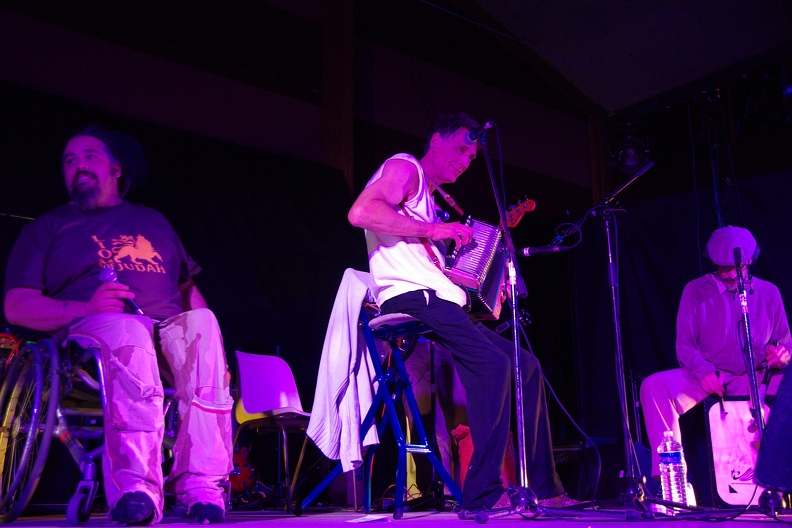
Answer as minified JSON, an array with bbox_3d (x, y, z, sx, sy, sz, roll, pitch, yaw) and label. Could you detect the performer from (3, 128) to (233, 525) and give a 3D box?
[{"bbox_3d":[-0.818,0.165,3.090,0.620,1.330,0.820,6,-14,-28],"label":"performer"}]

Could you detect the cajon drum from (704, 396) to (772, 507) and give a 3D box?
[{"bbox_3d":[1.519,0.822,4.208,0.300,0.480,0.300,0,-13,-4],"label":"cajon drum"}]

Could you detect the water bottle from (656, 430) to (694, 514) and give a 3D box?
[{"bbox_3d":[1.039,0.761,3.496,0.090,0.300,0.090,-1,-12,0],"label":"water bottle"}]

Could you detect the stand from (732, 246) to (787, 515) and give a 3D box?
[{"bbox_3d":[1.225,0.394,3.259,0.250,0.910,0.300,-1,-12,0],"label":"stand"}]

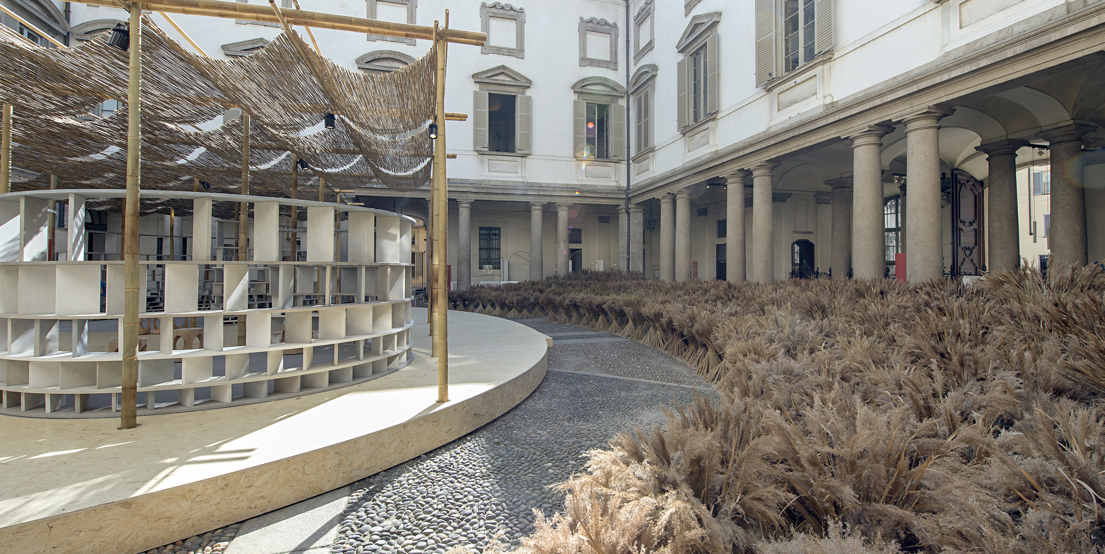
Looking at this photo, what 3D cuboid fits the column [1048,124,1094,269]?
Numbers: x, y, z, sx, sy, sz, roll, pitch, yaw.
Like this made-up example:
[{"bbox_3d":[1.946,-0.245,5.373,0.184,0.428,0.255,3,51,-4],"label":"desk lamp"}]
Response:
[{"bbox_3d":[13.365,-1.311,11.114,0.756,4.790,0.756,-1,1,-16],"label":"column"}]

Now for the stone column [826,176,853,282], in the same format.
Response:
[{"bbox_3d":[10.030,-1.020,15.022,0.660,4.940,0.660,0,0,-16],"label":"stone column"}]

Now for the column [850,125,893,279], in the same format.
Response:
[{"bbox_3d":[8.057,-1.249,10.931,0.756,4.790,0.756,-1,1,-16],"label":"column"}]

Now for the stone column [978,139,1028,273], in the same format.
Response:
[{"bbox_3d":[13.001,-1.329,12.357,0.756,4.790,0.756,-1,1,-16],"label":"stone column"}]

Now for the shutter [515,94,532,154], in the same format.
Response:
[{"bbox_3d":[-1.277,-7.079,19.910,0.741,2.710,0.080,0,0,-16],"label":"shutter"}]

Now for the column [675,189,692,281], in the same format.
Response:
[{"bbox_3d":[5.252,-1.032,17.300,0.660,4.963,0.660,0,0,-16],"label":"column"}]

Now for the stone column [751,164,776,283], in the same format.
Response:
[{"bbox_3d":[6.478,-1.004,13.162,0.660,4.907,0.660,0,0,-16],"label":"stone column"}]

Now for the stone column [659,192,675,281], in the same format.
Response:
[{"bbox_3d":[4.903,-1.037,18.477,0.660,4.973,0.660,0,0,-16],"label":"stone column"}]

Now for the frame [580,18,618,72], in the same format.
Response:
[{"bbox_3d":[2.477,-12.210,22.408,2.232,2.480,0.200,-1,1,-16],"label":"frame"}]

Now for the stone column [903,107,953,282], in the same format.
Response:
[{"bbox_3d":[8.416,-1.231,9.706,0.756,4.790,0.756,-1,1,-16],"label":"stone column"}]

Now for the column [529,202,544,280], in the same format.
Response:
[{"bbox_3d":[-0.822,-1.348,21.964,0.756,4.790,0.756,-1,1,0],"label":"column"}]

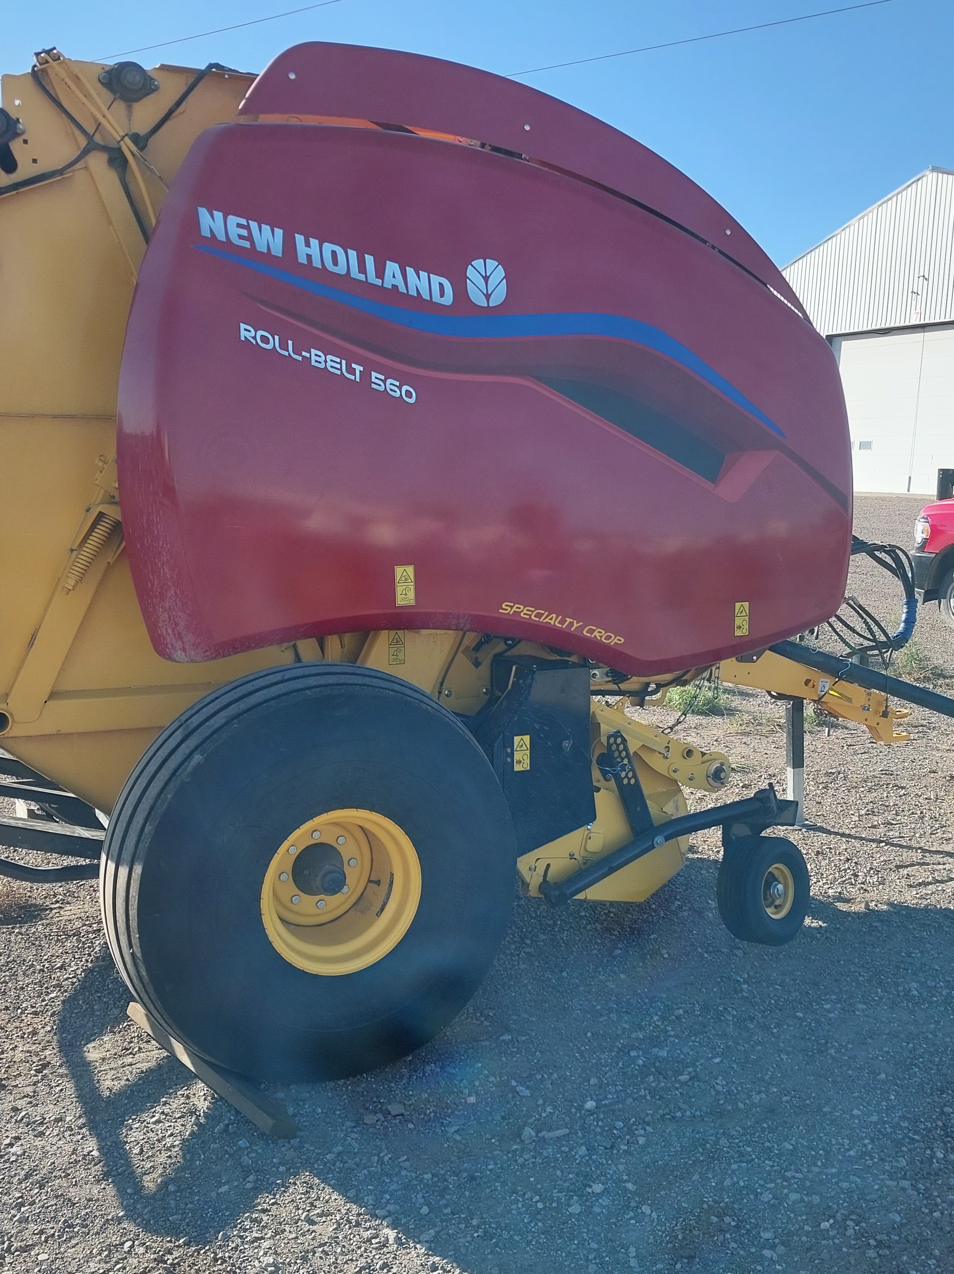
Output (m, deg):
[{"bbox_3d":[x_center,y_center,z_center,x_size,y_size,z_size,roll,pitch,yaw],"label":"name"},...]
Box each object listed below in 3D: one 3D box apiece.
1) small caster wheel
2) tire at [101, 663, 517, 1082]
[{"bbox_3d":[1.017,0.885,4.670,0.375,0.375,0.155,-4,10,-40],"label":"small caster wheel"},{"bbox_3d":[-0.464,0.643,3.737,1.140,1.140,0.530,-1,8,-26],"label":"tire"}]

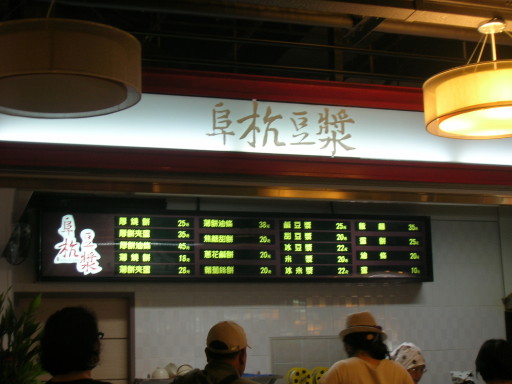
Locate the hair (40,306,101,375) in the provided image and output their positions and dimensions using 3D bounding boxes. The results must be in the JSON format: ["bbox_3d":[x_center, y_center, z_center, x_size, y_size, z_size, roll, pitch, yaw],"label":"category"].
[{"bbox_3d":[-0.657,0.526,3.300,0.205,0.240,0.220,-5,-11,18],"label":"hair"}]

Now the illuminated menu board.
[{"bbox_3d":[-0.065,0.375,6.166,2.685,0.466,0.150,2,-11,-18],"label":"illuminated menu board"}]

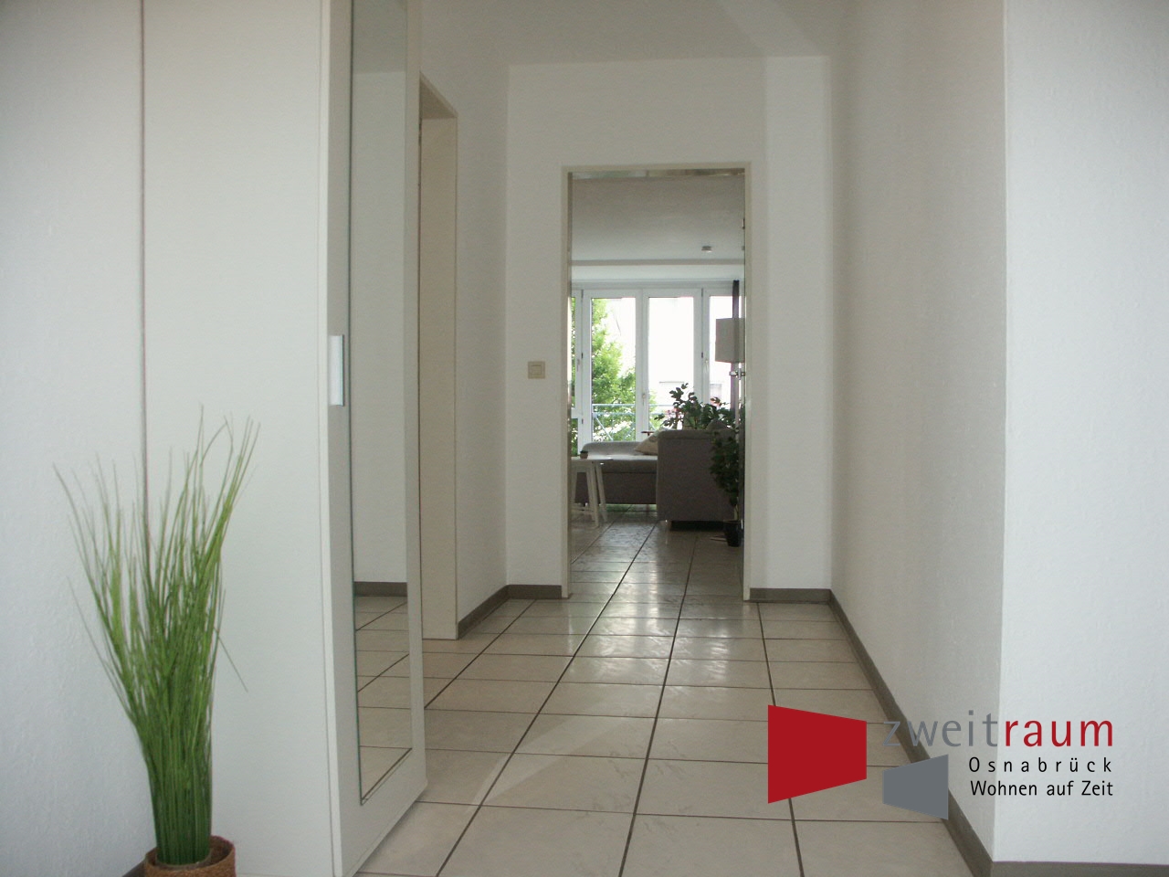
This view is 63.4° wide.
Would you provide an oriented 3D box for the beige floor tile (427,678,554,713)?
[{"bbox_3d":[-0.274,0.790,2.907,0.333,0.010,0.326,0,1,8],"label":"beige floor tile"}]

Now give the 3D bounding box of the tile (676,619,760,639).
[{"bbox_3d":[0.539,0.771,3.792,0.333,0.010,0.326,0,1,8],"label":"tile"}]

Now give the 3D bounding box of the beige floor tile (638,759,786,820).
[{"bbox_3d":[0.295,0.801,2.157,0.333,0.010,0.326,0,1,8],"label":"beige floor tile"}]

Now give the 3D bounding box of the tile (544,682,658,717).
[{"bbox_3d":[0.059,0.786,2.834,0.333,0.010,0.326,0,1,8],"label":"tile"}]

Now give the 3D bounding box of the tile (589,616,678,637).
[{"bbox_3d":[0.201,0.760,3.795,0.333,0.010,0.328,0,1,8],"label":"tile"}]

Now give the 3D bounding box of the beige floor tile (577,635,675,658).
[{"bbox_3d":[0.156,0.770,3.480,0.333,0.010,0.326,0,1,8],"label":"beige floor tile"}]

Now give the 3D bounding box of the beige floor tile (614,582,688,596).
[{"bbox_3d":[0.328,0.741,4.617,0.333,0.010,0.326,0,1,8],"label":"beige floor tile"}]

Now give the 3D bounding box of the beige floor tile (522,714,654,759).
[{"bbox_3d":[0.011,0.789,2.510,0.333,0.010,0.328,0,1,8],"label":"beige floor tile"}]

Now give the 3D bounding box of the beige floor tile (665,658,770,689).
[{"bbox_3d":[0.439,0.778,3.104,0.333,0.010,0.327,0,1,8],"label":"beige floor tile"}]

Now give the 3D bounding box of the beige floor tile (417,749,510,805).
[{"bbox_3d":[-0.368,0.799,2.237,0.333,0.010,0.328,0,1,8],"label":"beige floor tile"}]

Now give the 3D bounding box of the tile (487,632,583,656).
[{"bbox_3d":[-0.179,0.768,3.521,0.333,0.010,0.327,0,1,8],"label":"tile"}]

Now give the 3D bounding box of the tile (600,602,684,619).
[{"bbox_3d":[0.252,0.754,4.113,0.333,0.010,0.326,0,1,8],"label":"tile"}]

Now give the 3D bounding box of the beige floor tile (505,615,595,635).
[{"bbox_3d":[-0.131,0.763,3.844,0.333,0.010,0.328,0,1,8],"label":"beige floor tile"}]

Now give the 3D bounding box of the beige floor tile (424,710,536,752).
[{"bbox_3d":[-0.320,0.792,2.559,0.333,0.010,0.328,0,1,8],"label":"beige floor tile"}]

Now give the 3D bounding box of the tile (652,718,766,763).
[{"bbox_3d":[0.345,0.793,2.467,0.333,0.010,0.327,0,1,8],"label":"tile"}]

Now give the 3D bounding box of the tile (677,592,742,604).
[{"bbox_3d":[0.595,0.745,4.338,0.274,0.010,0.205,0,1,8],"label":"tile"}]

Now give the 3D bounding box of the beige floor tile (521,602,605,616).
[{"bbox_3d":[-0.085,0.752,4.159,0.333,0.010,0.327,0,1,8],"label":"beige floor tile"}]

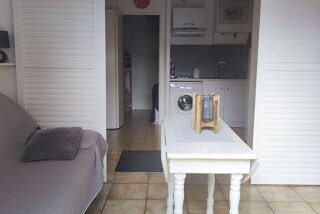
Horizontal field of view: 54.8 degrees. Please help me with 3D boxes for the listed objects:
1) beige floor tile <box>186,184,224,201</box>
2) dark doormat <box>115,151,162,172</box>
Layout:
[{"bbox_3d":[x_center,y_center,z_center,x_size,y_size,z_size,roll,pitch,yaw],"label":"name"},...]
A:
[{"bbox_3d":[0.395,0.778,2.803,0.333,0.010,0.333,1,9,1],"label":"beige floor tile"},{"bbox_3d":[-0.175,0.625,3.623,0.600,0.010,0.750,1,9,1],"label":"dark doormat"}]

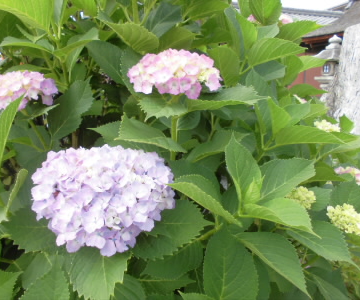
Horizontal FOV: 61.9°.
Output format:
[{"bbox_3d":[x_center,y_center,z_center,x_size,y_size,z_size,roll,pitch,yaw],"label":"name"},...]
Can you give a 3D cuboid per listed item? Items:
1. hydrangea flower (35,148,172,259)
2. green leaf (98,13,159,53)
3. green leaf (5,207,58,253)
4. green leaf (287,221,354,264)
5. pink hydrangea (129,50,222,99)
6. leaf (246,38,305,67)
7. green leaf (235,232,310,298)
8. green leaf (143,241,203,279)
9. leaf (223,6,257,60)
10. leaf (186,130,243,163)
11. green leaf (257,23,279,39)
[{"bbox_3d":[-0.111,0.072,0.430,0.200,0.150,0.190,0,11,0],"label":"hydrangea flower"},{"bbox_3d":[-0.114,-0.255,0.660,0.135,0.030,0.060,35,-34,-9],"label":"green leaf"},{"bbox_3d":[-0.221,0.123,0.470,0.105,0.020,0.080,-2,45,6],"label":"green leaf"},{"bbox_3d":[0.237,0.155,0.510,0.125,0.025,0.065,25,38,8],"label":"green leaf"},{"bbox_3d":[-0.012,-0.138,0.540,0.168,0.095,0.155,0,11,0],"label":"pink hydrangea"},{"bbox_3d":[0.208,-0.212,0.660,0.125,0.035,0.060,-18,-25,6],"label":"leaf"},{"bbox_3d":[0.149,0.179,0.480,0.140,0.030,0.068,41,44,6],"label":"green leaf"},{"bbox_3d":[-0.013,0.184,0.510,0.105,0.025,0.055,-28,48,-12],"label":"green leaf"},{"bbox_3d":[0.127,-0.246,0.630,0.066,0.112,0.050,2,11,11],"label":"leaf"},{"bbox_3d":[0.062,-0.006,0.540,0.100,0.058,0.055,0,11,0],"label":"leaf"},{"bbox_3d":[0.204,-0.276,0.700,0.060,0.020,0.055,-15,39,-9],"label":"green leaf"}]

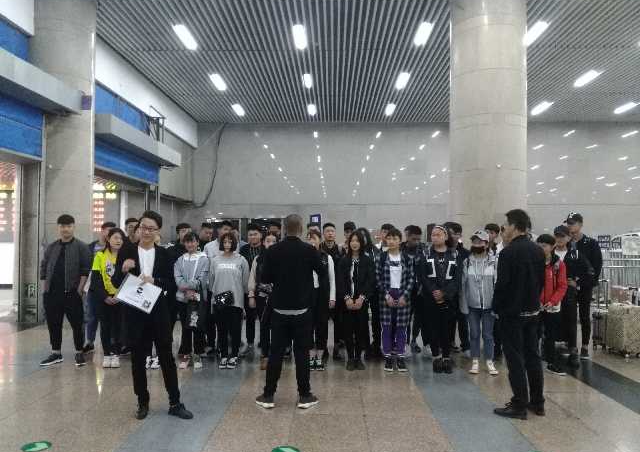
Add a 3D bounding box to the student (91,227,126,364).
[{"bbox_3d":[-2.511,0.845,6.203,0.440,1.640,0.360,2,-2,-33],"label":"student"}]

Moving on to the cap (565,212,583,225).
[{"bbox_3d":[3.216,-0.089,6.580,0.180,0.140,0.250,-2,15,45],"label":"cap"}]

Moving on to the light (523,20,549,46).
[{"bbox_3d":[4.727,-4.248,11.511,0.280,0.100,1.350,0,-1,1],"label":"light"}]

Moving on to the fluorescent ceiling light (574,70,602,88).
[{"bbox_3d":[7.583,-4.163,14.715,0.280,0.100,1.350,0,-1,1],"label":"fluorescent ceiling light"}]

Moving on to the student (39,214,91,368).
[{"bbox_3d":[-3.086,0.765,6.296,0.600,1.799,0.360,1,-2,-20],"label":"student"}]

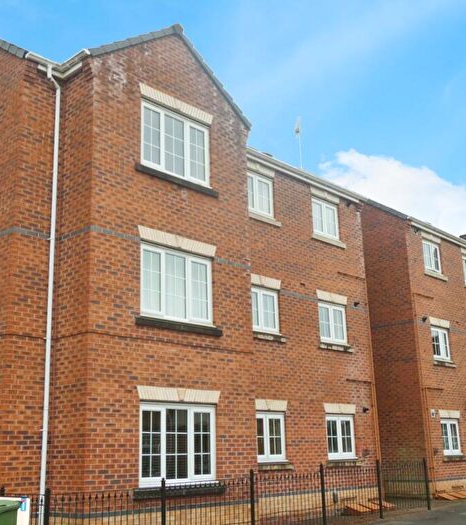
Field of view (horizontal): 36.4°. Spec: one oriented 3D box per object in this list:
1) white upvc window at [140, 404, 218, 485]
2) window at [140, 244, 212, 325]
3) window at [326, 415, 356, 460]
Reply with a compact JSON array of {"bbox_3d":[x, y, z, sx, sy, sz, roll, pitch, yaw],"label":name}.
[{"bbox_3d":[-0.913,3.025,11.783,0.120,1.250,1.729,-16,-21,41],"label":"white upvc window"},{"bbox_3d":[-0.987,0.422,12.499,0.120,1.250,1.729,-16,-21,41],"label":"window"},{"bbox_3d":[2.515,4.090,16.592,0.120,0.941,1.110,-16,-21,41],"label":"window"}]

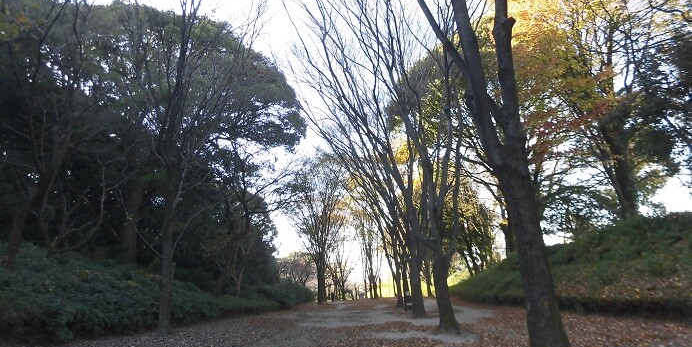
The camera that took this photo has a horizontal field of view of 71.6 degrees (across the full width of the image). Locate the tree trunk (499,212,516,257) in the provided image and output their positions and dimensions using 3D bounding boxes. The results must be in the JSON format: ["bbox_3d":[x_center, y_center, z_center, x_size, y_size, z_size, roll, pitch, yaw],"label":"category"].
[{"bbox_3d":[11.243,4.187,32.957,1.100,3.050,0.950,-5,-15,18],"label":"tree trunk"}]

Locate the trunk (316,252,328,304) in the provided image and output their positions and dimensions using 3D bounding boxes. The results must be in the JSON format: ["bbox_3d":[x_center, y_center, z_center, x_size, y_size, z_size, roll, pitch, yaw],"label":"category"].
[{"bbox_3d":[-2.443,10.774,49.871,1.100,5.070,1.000,1,-14,-3],"label":"trunk"}]

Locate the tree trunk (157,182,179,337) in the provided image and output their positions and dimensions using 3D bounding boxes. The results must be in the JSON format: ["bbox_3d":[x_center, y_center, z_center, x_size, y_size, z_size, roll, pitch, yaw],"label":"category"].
[{"bbox_3d":[-6.516,2.911,17.515,0.620,5.610,0.550,5,-15,-20],"label":"tree trunk"}]

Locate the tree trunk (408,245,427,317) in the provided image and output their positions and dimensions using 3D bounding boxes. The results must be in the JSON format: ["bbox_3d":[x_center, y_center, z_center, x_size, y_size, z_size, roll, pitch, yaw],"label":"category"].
[{"bbox_3d":[4.092,6.194,27.460,0.900,4.000,0.800,-2,-14,8],"label":"tree trunk"}]

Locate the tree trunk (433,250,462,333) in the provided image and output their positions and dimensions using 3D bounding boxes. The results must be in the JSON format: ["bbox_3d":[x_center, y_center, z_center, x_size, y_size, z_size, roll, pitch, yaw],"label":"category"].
[{"bbox_3d":[3.835,4.375,18.127,0.920,3.060,0.800,-3,-14,11],"label":"tree trunk"}]

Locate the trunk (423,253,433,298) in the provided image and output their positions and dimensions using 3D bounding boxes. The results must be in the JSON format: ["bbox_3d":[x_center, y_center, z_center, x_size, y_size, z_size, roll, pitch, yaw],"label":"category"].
[{"bbox_3d":[8.317,10.281,48.963,0.950,4.390,0.800,-2,-14,9],"label":"trunk"}]

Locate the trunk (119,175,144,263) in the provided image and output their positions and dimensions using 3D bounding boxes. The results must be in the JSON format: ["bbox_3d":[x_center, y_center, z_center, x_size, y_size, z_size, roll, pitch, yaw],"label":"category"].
[{"bbox_3d":[-9.005,1.857,20.142,0.850,3.740,0.750,6,-15,-23],"label":"trunk"}]

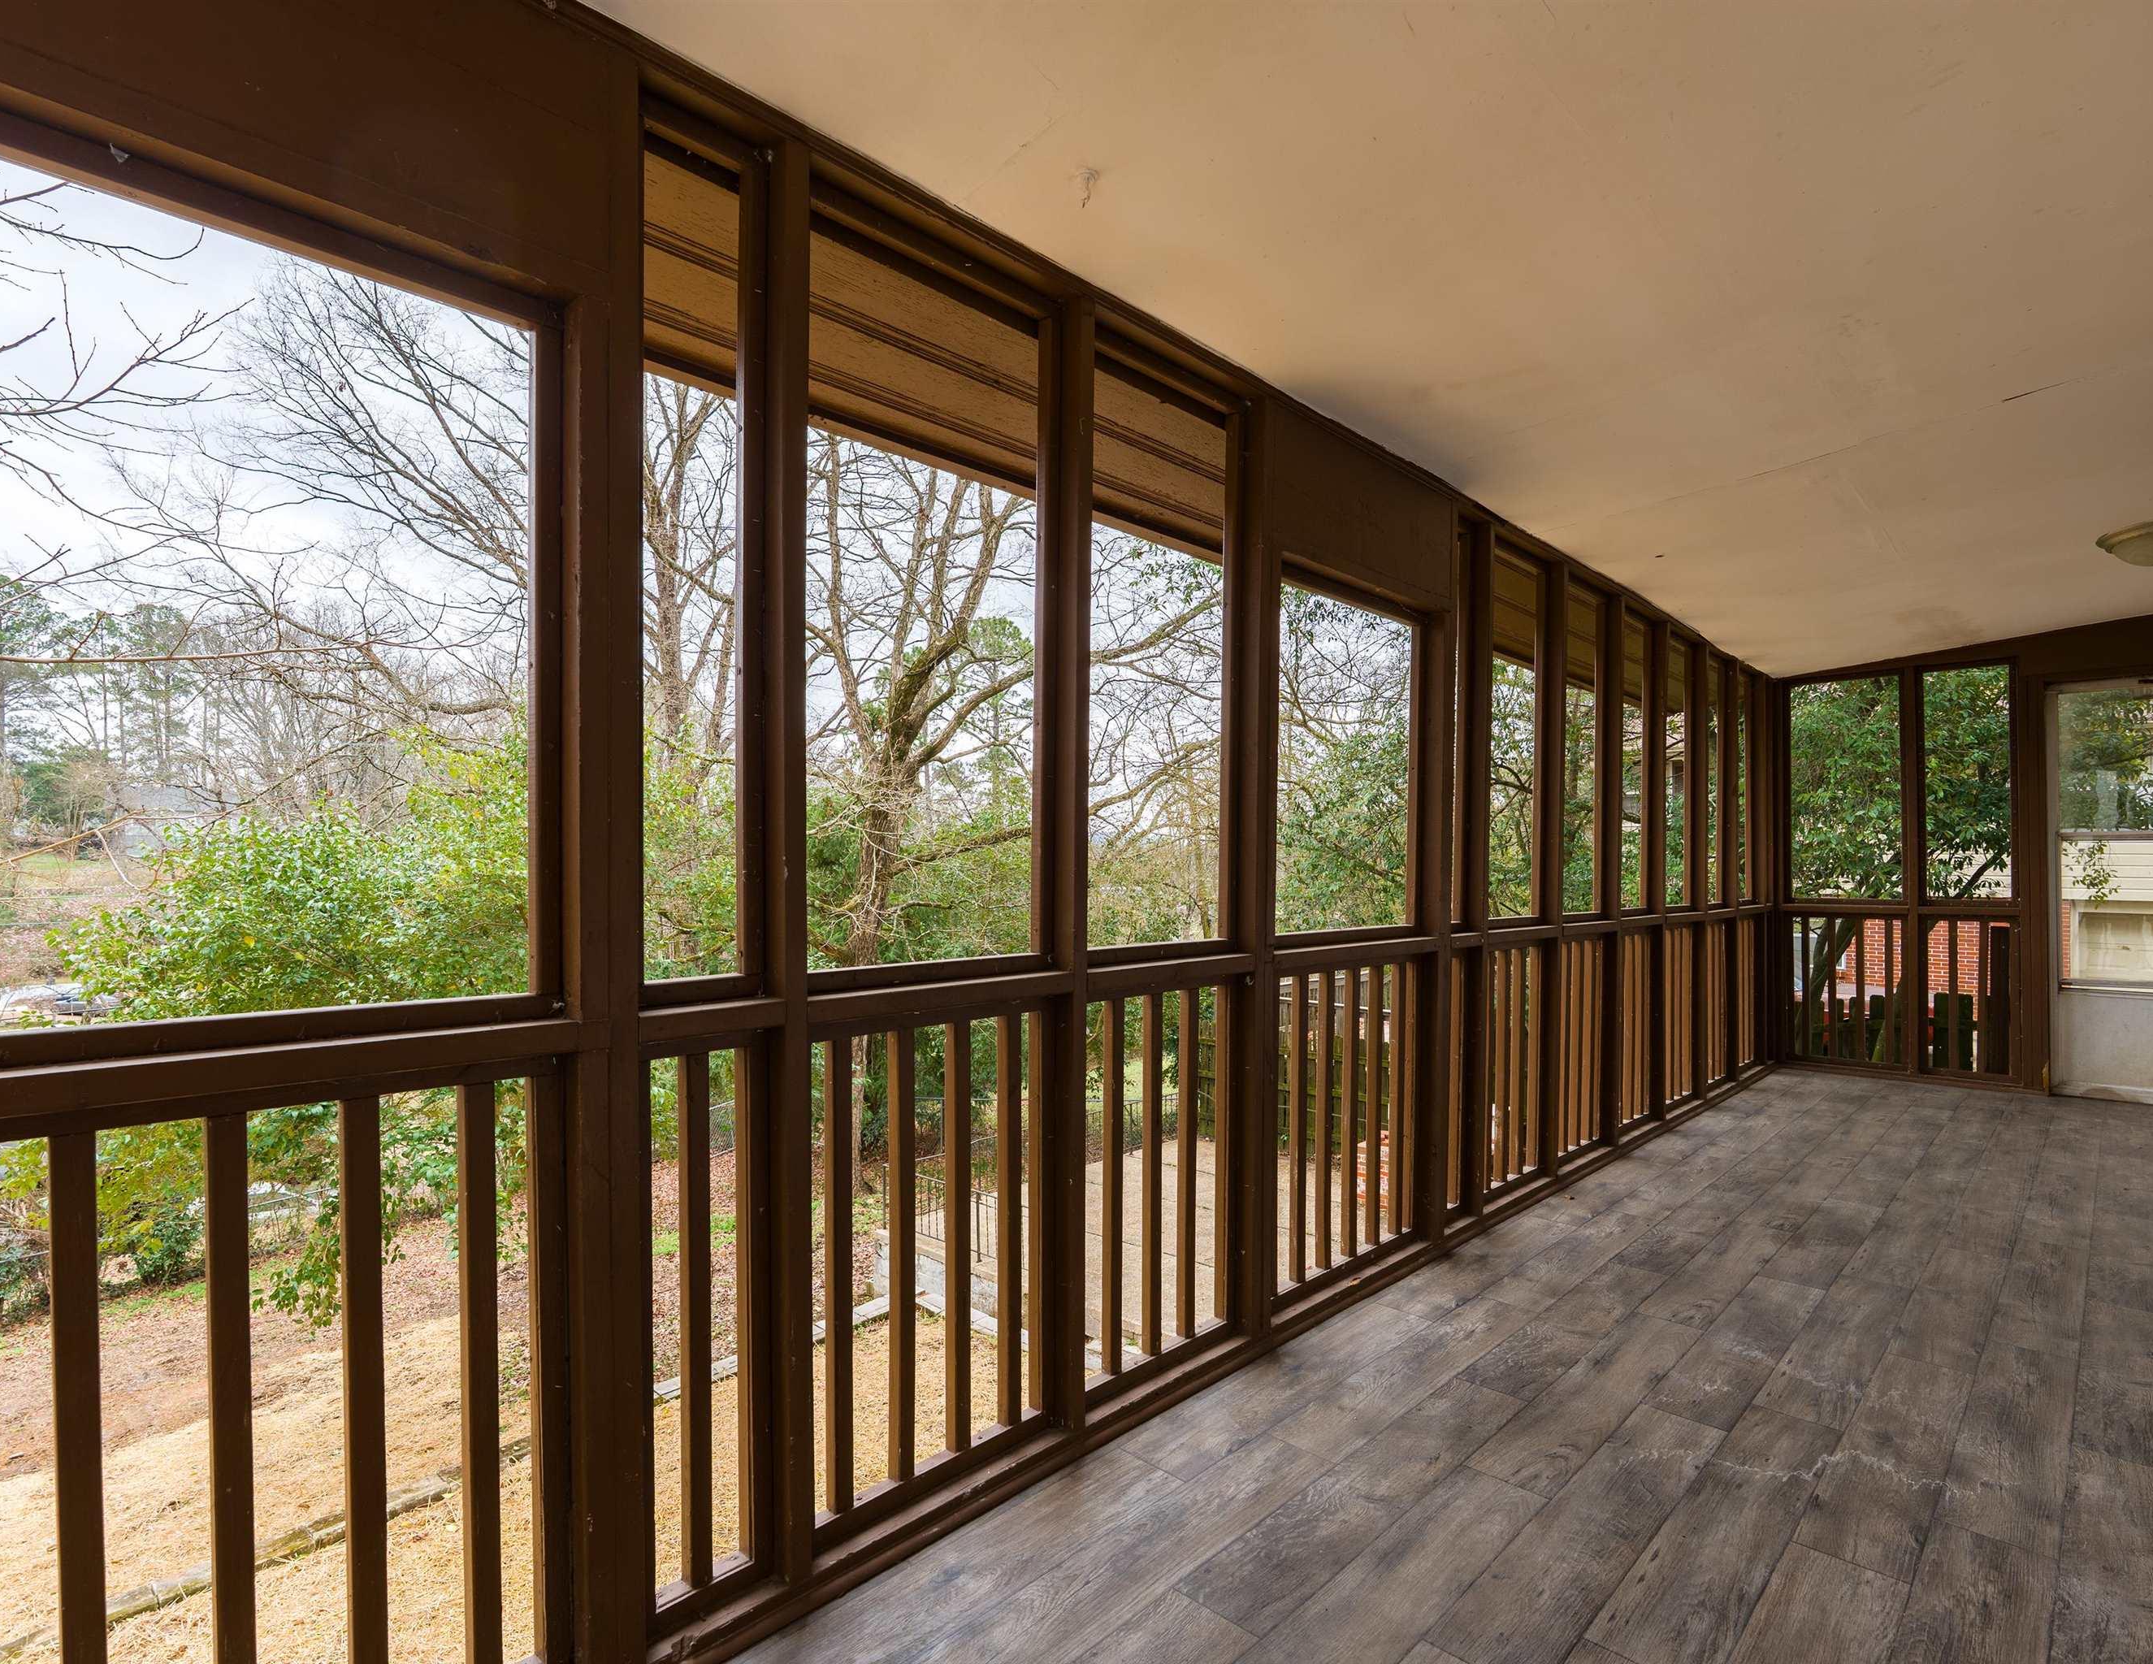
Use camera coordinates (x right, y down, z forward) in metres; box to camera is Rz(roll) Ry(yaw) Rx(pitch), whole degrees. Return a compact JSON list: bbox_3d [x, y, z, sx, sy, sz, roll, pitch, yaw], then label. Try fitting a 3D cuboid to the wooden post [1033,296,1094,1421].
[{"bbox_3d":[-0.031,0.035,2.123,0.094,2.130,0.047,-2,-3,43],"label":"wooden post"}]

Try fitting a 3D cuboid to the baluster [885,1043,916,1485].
[{"bbox_3d":[-0.295,0.700,1.857,0.034,0.732,0.036,-2,-3,43],"label":"baluster"}]

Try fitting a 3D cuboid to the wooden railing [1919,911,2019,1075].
[{"bbox_3d":[4.601,0.844,5.723,0.381,0.822,0.050,-2,-3,43],"label":"wooden railing"}]

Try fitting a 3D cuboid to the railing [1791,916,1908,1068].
[{"bbox_3d":[4.222,0.848,6.077,0.549,0.819,0.050,-2,-3,43],"label":"railing"}]

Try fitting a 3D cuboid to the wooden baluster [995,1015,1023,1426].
[{"bbox_3d":[-0.126,0.707,2.038,0.034,0.736,0.036,-2,-3,43],"label":"wooden baluster"}]

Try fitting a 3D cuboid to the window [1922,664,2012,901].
[{"bbox_3d":[4.615,-0.248,5.749,0.371,1.202,0.050,-2,-3,43],"label":"window"}]

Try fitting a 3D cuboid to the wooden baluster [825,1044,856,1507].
[{"bbox_3d":[-0.381,0.699,1.765,0.034,0.732,0.036,-2,-3,43],"label":"wooden baluster"}]

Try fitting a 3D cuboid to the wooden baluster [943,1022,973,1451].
[{"bbox_3d":[-0.211,0.702,1.947,0.034,0.737,0.036,-2,-3,43],"label":"wooden baluster"}]

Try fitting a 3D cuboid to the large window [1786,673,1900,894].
[{"bbox_3d":[4.231,-0.234,6.108,0.529,1.218,0.050,-2,-3,43],"label":"large window"}]

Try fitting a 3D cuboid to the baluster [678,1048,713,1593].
[{"bbox_3d":[-0.547,0.692,1.587,0.034,0.740,0.036,-2,-3,43],"label":"baluster"}]

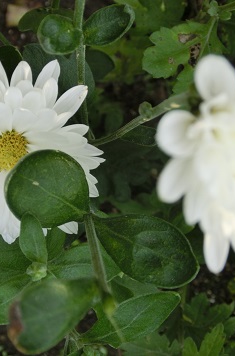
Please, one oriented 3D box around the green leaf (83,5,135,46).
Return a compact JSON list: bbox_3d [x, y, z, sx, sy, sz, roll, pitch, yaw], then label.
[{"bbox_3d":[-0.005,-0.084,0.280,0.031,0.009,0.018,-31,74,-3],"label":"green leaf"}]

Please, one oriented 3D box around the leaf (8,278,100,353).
[{"bbox_3d":[-0.019,0.040,0.150,0.029,0.009,0.017,-37,81,-7],"label":"leaf"}]

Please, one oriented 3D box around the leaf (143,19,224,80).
[{"bbox_3d":[0.033,-0.062,0.250,0.039,0.012,0.030,-23,80,-4],"label":"leaf"}]

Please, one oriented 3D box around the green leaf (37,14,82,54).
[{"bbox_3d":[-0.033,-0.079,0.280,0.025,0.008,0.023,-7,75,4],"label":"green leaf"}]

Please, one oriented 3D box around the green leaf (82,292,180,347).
[{"bbox_3d":[0.006,0.059,0.215,0.043,0.009,0.019,-24,77,-6],"label":"green leaf"}]

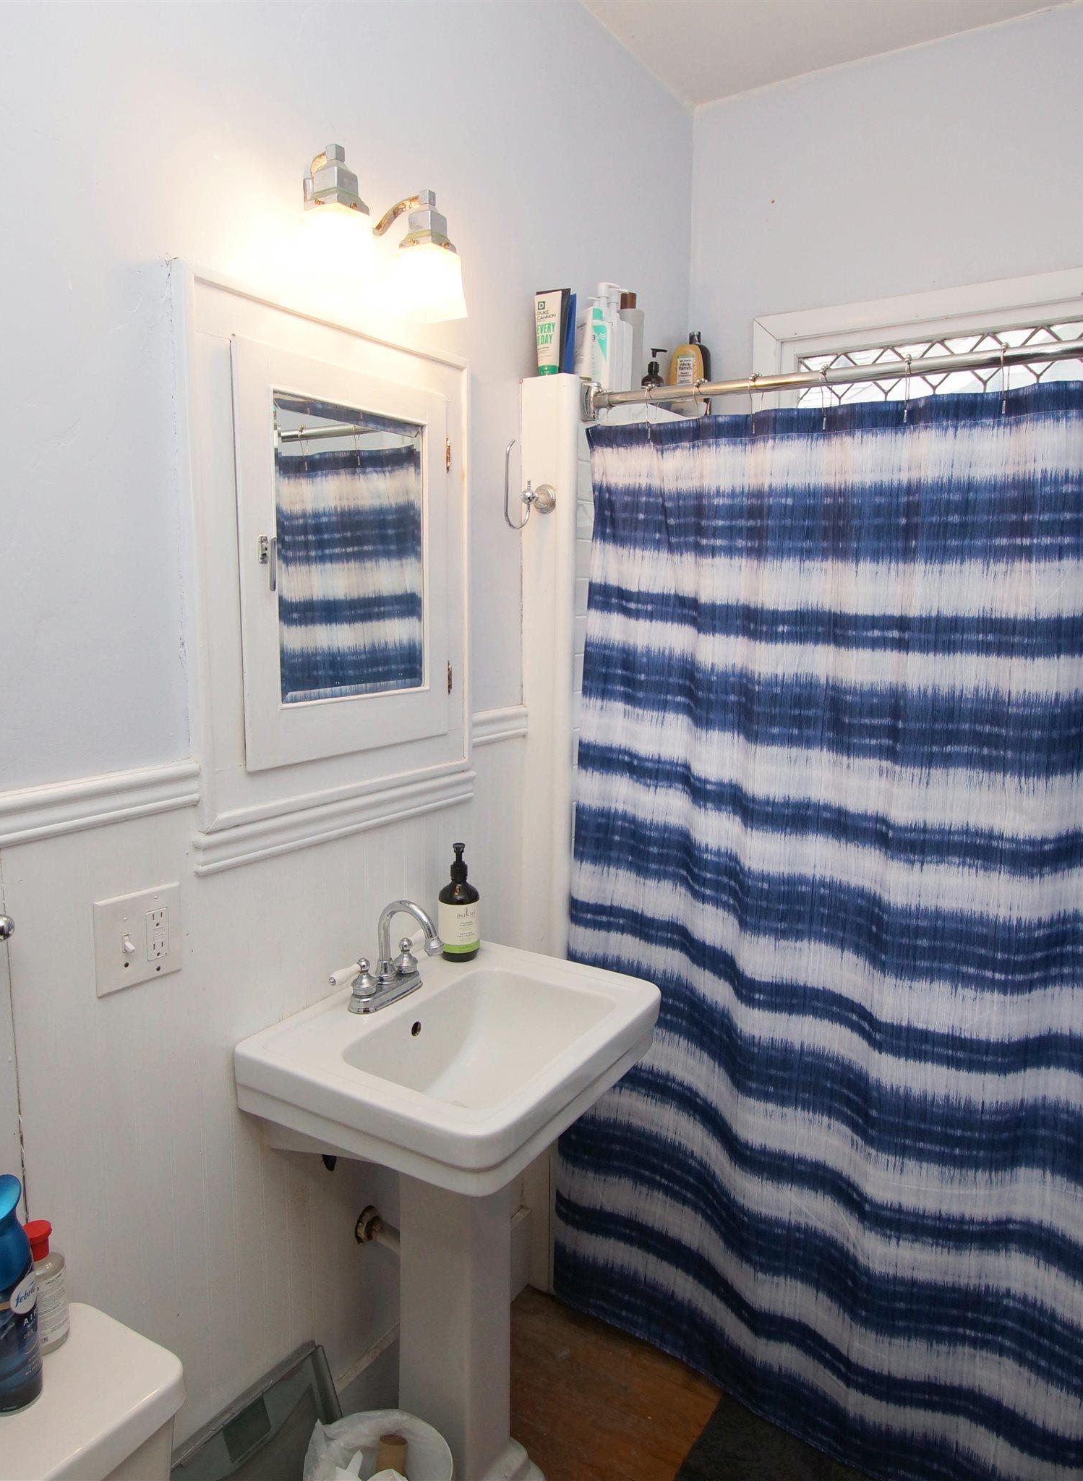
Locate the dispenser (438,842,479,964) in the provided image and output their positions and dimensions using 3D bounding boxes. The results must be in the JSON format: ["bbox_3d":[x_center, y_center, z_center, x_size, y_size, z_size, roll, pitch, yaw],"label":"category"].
[{"bbox_3d":[-0.143,0.278,1.617,0.071,0.204,0.071,-3,10,-21],"label":"dispenser"}]

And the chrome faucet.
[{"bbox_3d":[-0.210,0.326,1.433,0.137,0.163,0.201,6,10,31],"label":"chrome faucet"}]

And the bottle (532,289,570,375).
[{"bbox_3d":[0.023,-0.754,1.740,0.061,0.160,0.045,2,9,10],"label":"bottle"}]

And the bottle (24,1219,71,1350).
[{"bbox_3d":[-0.545,0.590,1.009,0.049,0.127,0.052,6,10,31],"label":"bottle"}]

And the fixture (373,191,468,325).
[{"bbox_3d":[-0.175,-0.684,1.305,0.132,0.160,0.083,6,10,31],"label":"fixture"}]

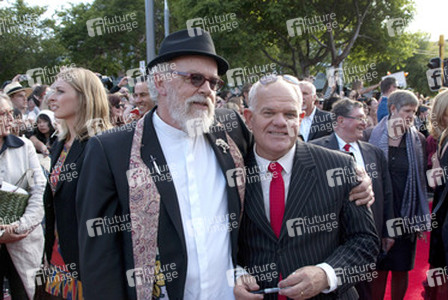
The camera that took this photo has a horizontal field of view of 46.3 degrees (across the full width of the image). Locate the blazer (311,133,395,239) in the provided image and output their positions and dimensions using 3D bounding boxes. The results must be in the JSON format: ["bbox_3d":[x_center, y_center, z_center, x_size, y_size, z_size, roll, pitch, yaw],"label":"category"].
[{"bbox_3d":[0.726,0.258,3.100,0.540,0.720,0.300,-2,5,-12],"label":"blazer"}]

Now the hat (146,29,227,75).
[{"bbox_3d":[-0.117,-0.321,1.680,0.250,0.130,0.290,6,-13,-44],"label":"hat"}]

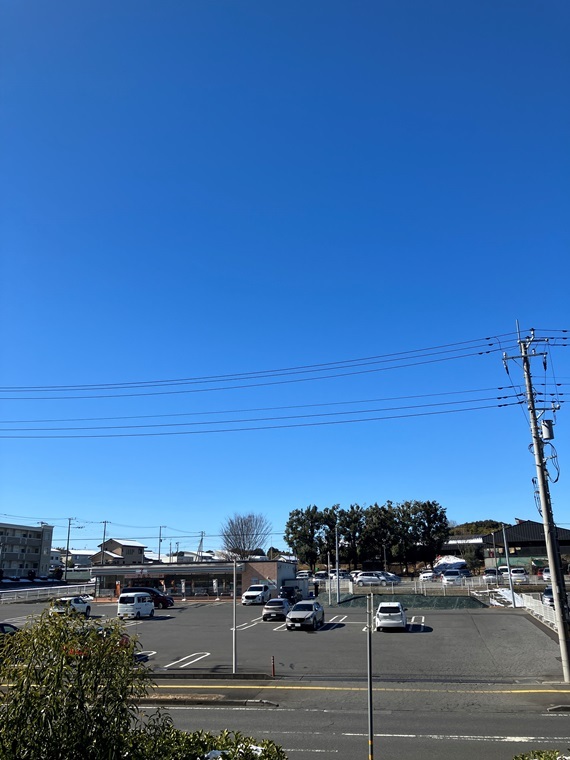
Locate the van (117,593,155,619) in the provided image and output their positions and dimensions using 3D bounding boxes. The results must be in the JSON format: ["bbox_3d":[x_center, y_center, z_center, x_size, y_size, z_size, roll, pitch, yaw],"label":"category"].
[{"bbox_3d":[-11.602,17.704,48.348,1.475,1.900,3.400,-5,-16,13],"label":"van"}]

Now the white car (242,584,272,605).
[{"bbox_3d":[-2.593,20.700,59.378,1.860,1.690,4.600,-5,-16,14],"label":"white car"}]

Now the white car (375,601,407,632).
[{"bbox_3d":[6.727,14.592,38.051,1.730,1.560,4.450,-5,-16,13],"label":"white car"}]

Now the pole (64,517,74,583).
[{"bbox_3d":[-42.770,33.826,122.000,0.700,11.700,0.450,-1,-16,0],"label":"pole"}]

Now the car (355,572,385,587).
[{"bbox_3d":[9.673,22.245,68.500,4.100,1.530,1.700,-5,-16,13],"label":"car"}]

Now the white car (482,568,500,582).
[{"bbox_3d":[23.459,22.392,70.000,1.700,1.560,4.100,-8,-17,23],"label":"white car"}]

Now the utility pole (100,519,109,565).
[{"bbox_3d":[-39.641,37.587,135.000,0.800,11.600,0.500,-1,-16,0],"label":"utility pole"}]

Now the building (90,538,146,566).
[{"bbox_3d":[-40.508,43.502,150.000,9.500,8.400,11.000,-5,-16,14],"label":"building"}]

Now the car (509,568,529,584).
[{"bbox_3d":[26.493,22.079,69.300,1.500,1.660,3.400,-8,-17,24],"label":"car"}]

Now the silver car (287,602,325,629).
[{"bbox_3d":[1.330,15.027,39.387,1.810,1.550,4.420,-5,-16,13],"label":"silver car"}]

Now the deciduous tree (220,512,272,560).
[{"bbox_3d":[-6.138,26.860,98.000,8.000,10.800,8.000,-1,-16,0],"label":"deciduous tree"}]

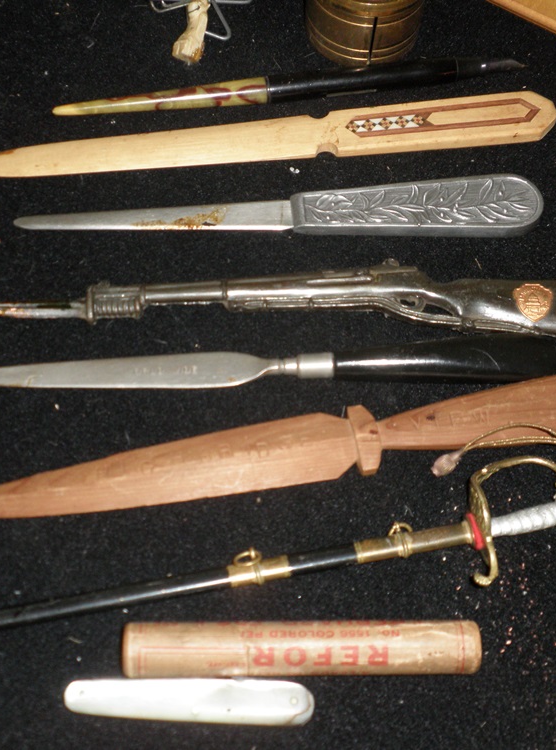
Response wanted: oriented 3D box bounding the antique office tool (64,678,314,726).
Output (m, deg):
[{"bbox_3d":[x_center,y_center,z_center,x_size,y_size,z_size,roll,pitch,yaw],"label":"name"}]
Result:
[{"bbox_3d":[-0.025,0.092,0.301,0.070,0.007,0.011,2,61,-1],"label":"antique office tool"}]

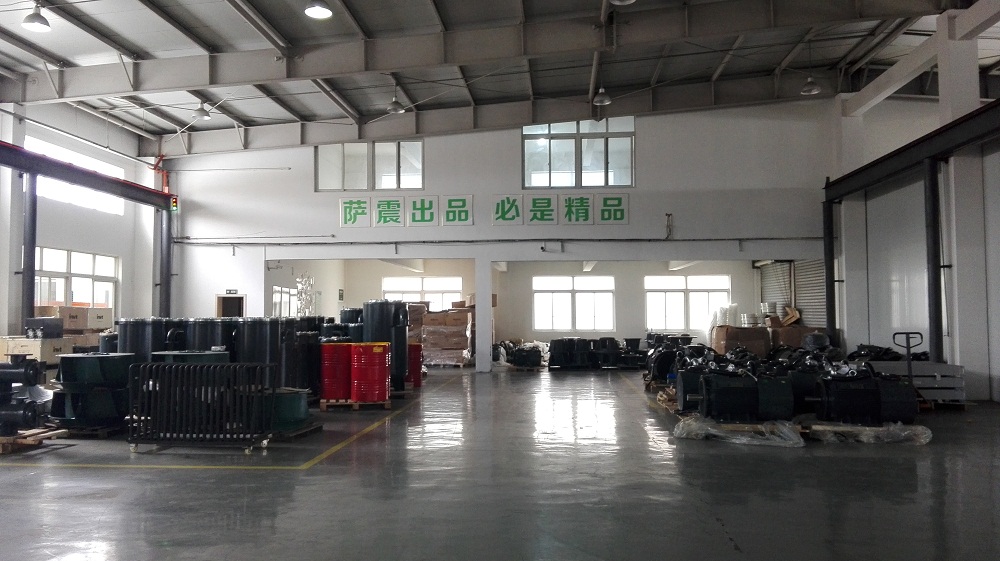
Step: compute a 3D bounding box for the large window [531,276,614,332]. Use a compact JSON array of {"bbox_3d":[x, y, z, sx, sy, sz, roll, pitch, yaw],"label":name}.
[{"bbox_3d":[2.747,0.856,26.450,3.039,2.054,0.150,0,-3,5],"label":"large window"}]

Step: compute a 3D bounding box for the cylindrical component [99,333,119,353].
[{"bbox_3d":[-6.586,1.418,12.166,0.420,1.031,0.420,0,-3,0],"label":"cylindrical component"}]

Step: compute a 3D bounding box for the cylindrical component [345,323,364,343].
[{"bbox_3d":[-2.698,1.436,13.979,0.540,1.160,0.540,0,-3,0],"label":"cylindrical component"}]

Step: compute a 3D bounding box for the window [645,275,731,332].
[{"bbox_3d":[6.861,0.839,26.095,3.091,2.016,0.150,0,-3,5],"label":"window"}]

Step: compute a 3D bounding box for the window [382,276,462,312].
[{"bbox_3d":[-2.930,0.879,26.941,3.088,2.107,0.150,0,-3,5],"label":"window"}]

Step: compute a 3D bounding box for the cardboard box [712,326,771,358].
[{"bbox_3d":[6.127,1.715,18.068,1.050,1.072,1.150,0,-3,5],"label":"cardboard box"}]

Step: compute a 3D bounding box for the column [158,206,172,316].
[{"bbox_3d":[-8.626,0.288,18.468,0.230,4.200,0.230,0,-3,5],"label":"column"}]

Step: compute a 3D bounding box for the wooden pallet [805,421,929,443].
[{"bbox_3d":[4.341,1.810,8.775,1.360,0.160,0.980,-1,-3,11],"label":"wooden pallet"}]

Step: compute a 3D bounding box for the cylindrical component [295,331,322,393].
[{"bbox_3d":[-3.321,1.416,12.382,0.440,1.048,0.440,0,-3,0],"label":"cylindrical component"}]

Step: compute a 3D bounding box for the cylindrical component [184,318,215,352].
[{"bbox_3d":[-4.943,1.272,11.828,0.500,1.285,0.500,0,-3,0],"label":"cylindrical component"}]

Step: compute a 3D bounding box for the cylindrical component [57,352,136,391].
[{"bbox_3d":[-5.214,1.167,9.244,0.900,0.415,0.900,0,-3,0],"label":"cylindrical component"}]

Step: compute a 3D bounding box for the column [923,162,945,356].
[{"bbox_3d":[7.544,-0.066,12.412,0.220,4.200,0.220,0,-3,5],"label":"column"}]

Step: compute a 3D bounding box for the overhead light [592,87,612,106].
[{"bbox_3d":[2.229,-3.980,15.562,0.400,0.420,0.400,0,-3,5],"label":"overhead light"}]

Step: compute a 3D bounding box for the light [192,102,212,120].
[{"bbox_3d":[-6.978,-3.986,16.753,0.420,0.368,0.420,0,-3,5],"label":"light"}]

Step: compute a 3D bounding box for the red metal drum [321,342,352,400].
[{"bbox_3d":[-2.654,1.472,11.722,0.585,0.890,0.585,0,-3,5],"label":"red metal drum"}]

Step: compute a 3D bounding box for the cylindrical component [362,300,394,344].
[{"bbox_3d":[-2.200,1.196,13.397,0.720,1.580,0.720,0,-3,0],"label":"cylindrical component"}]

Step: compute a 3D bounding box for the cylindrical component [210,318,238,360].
[{"bbox_3d":[-4.473,1.251,11.560,0.500,1.273,0.500,0,-3,0],"label":"cylindrical component"}]

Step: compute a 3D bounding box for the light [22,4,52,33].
[{"bbox_3d":[-7.424,-4.243,11.478,0.420,0.410,0.420,0,-3,5],"label":"light"}]

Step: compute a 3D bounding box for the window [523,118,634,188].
[{"bbox_3d":[2.054,-3.331,18.663,2.943,1.880,0.100,0,-3,5],"label":"window"}]

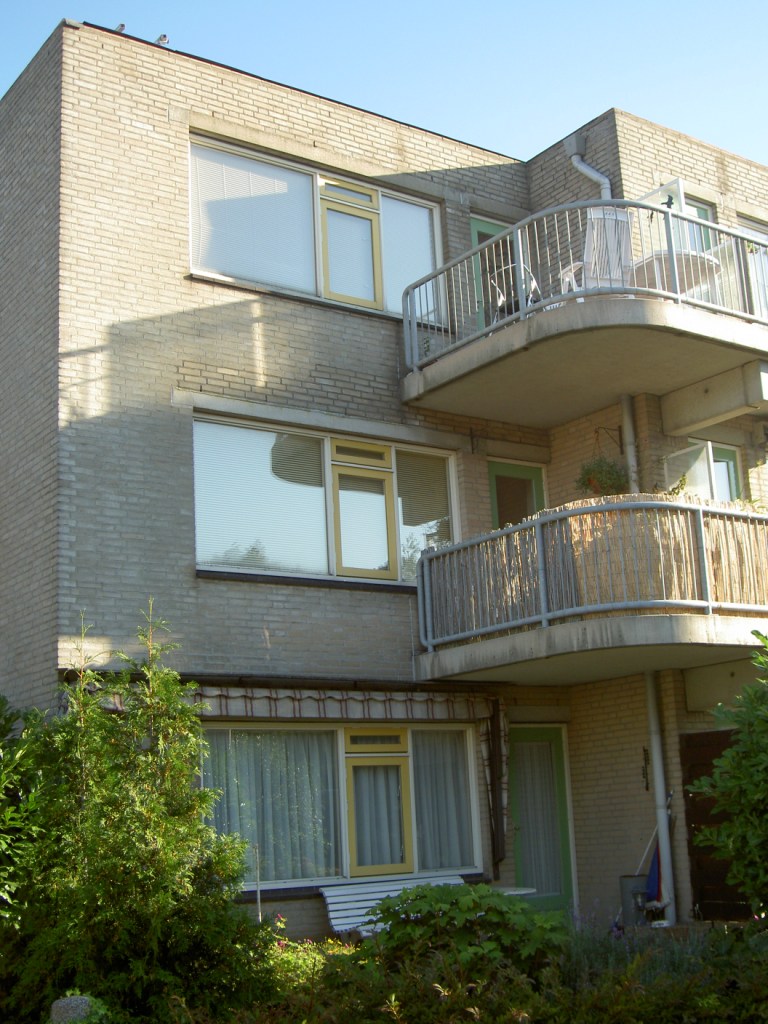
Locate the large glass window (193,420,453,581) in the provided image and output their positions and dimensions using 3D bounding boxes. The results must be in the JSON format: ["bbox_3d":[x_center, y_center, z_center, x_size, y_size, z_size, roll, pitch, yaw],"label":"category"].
[{"bbox_3d":[-0.454,-0.042,12.368,2.969,1.434,0.131,6,-16,-34],"label":"large glass window"}]

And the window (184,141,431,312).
[{"bbox_3d":[-0.596,-2.745,13.013,2.969,1.444,0.131,6,-16,-34],"label":"window"}]

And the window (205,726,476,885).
[{"bbox_3d":[-0.315,2.617,11.734,2.969,1.424,0.131,6,-16,-34],"label":"window"}]

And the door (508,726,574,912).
[{"bbox_3d":[1.546,3.163,12.903,0.798,2.050,0.091,6,-16,-34],"label":"door"}]

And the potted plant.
[{"bbox_3d":[2.153,-0.335,12.824,0.465,0.455,0.455,-3,-13,-1],"label":"potted plant"}]

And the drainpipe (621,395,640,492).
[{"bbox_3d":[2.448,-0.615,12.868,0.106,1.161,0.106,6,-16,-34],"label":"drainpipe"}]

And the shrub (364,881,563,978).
[{"bbox_3d":[0.605,3.098,9.544,1.414,0.788,1.111,6,-16,-34],"label":"shrub"}]

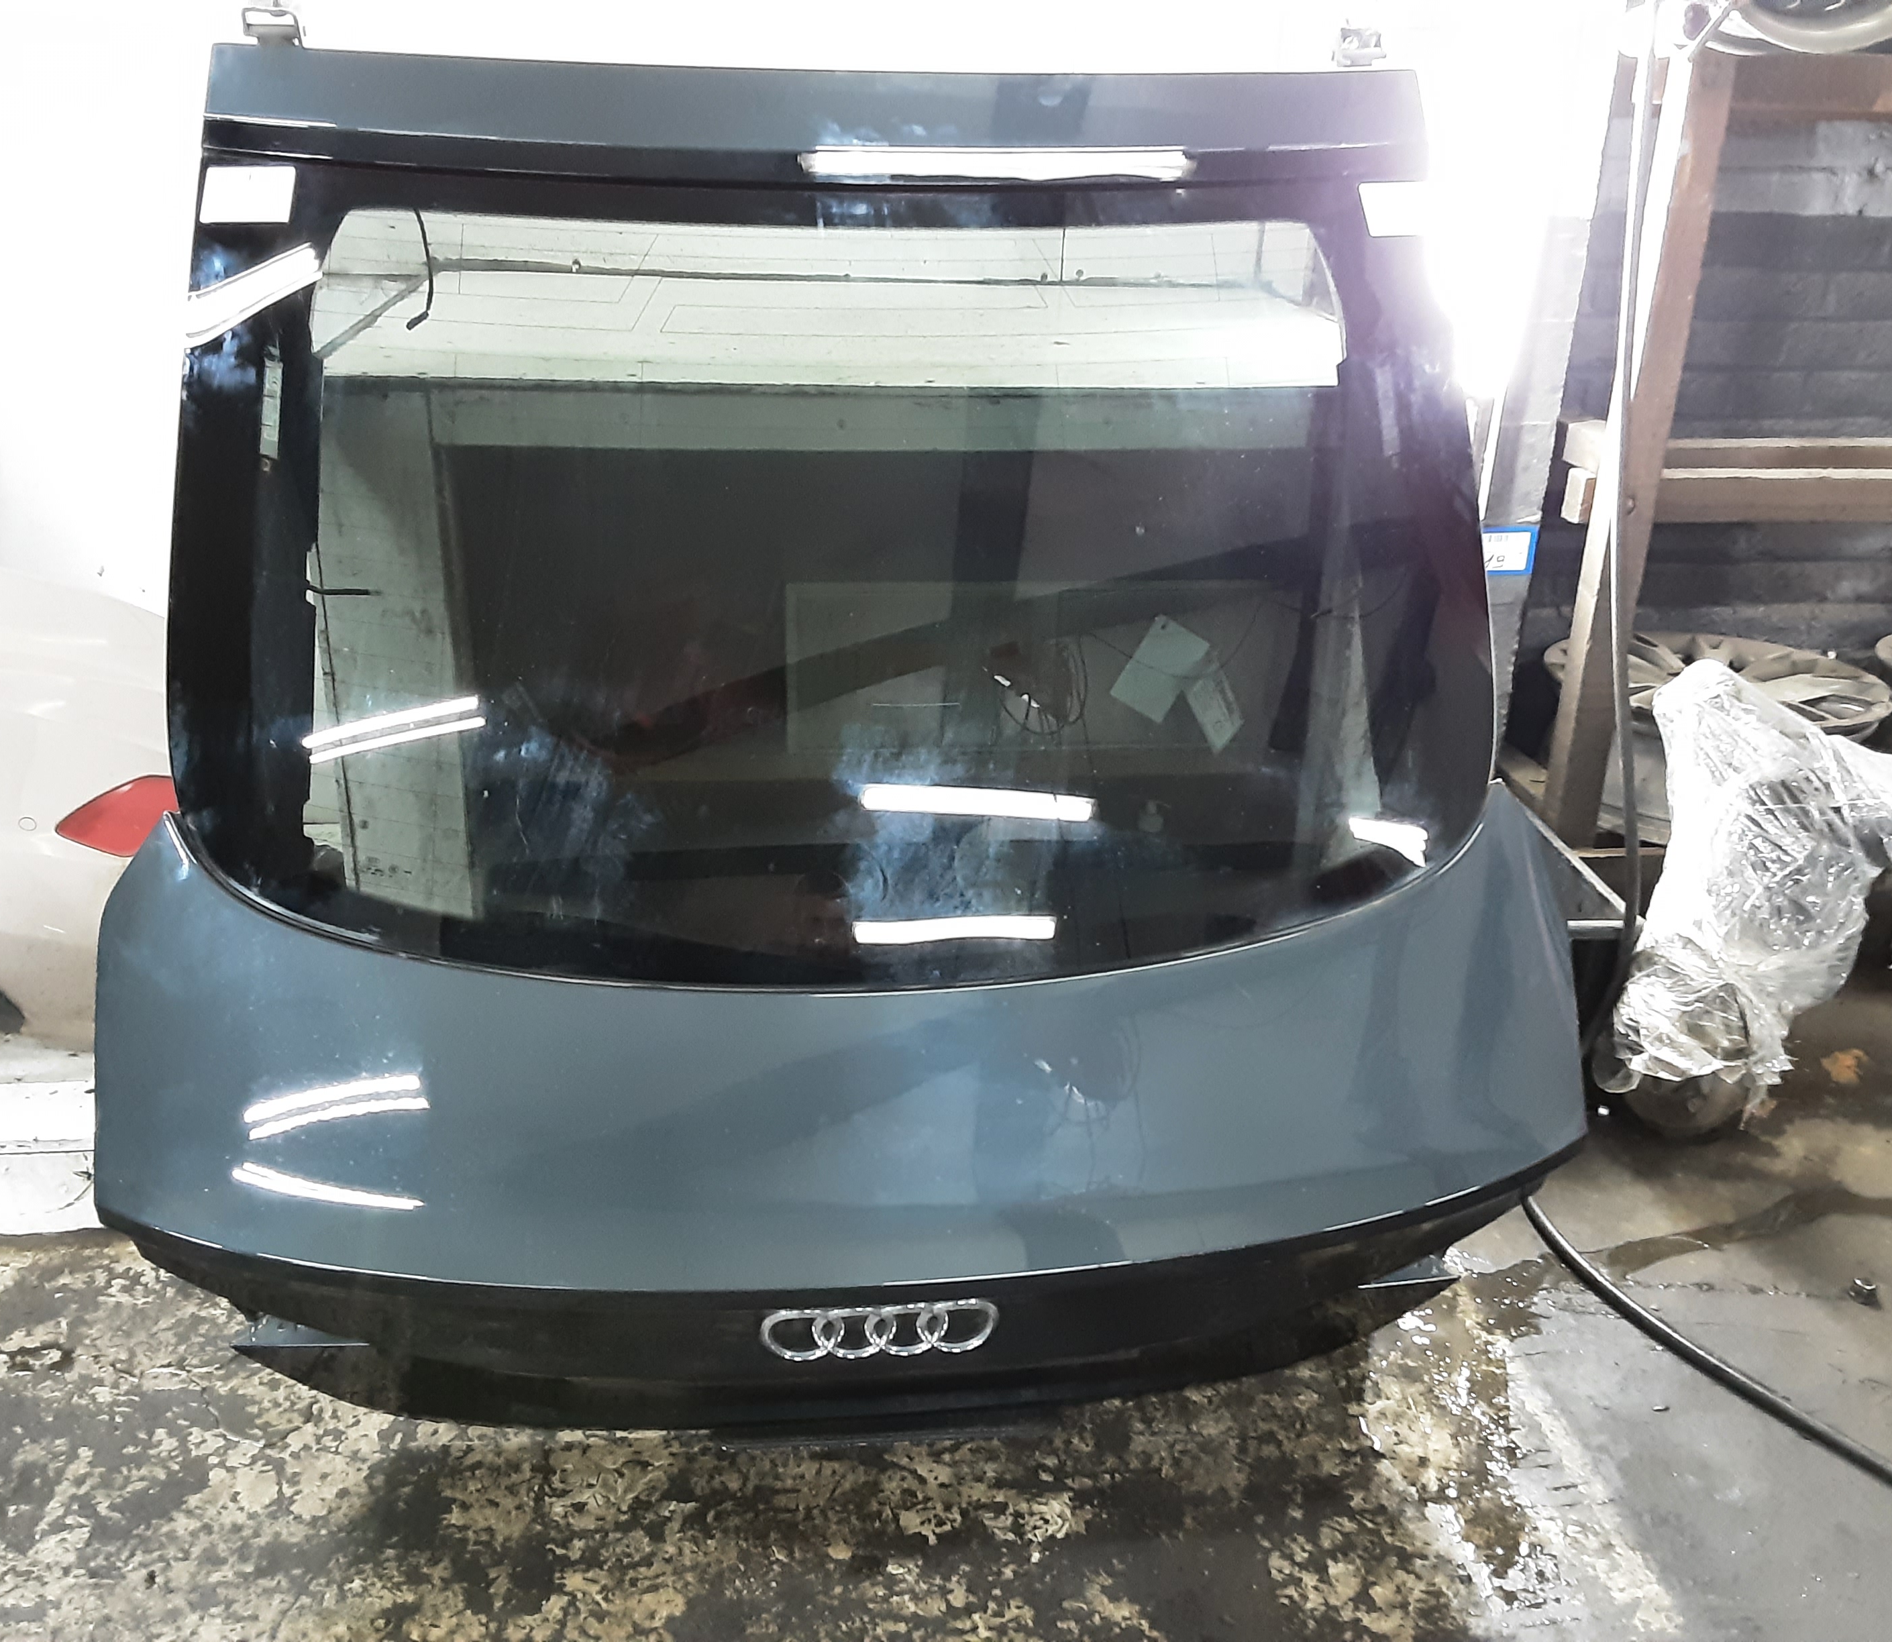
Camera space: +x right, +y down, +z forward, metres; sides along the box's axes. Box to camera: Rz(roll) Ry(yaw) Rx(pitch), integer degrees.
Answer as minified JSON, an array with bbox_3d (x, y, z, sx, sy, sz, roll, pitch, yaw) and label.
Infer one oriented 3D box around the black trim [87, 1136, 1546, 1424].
[{"bbox_3d":[-0.058,0.436,1.530,1.300,0.215,0.150,-2,35,-7],"label":"black trim"}]

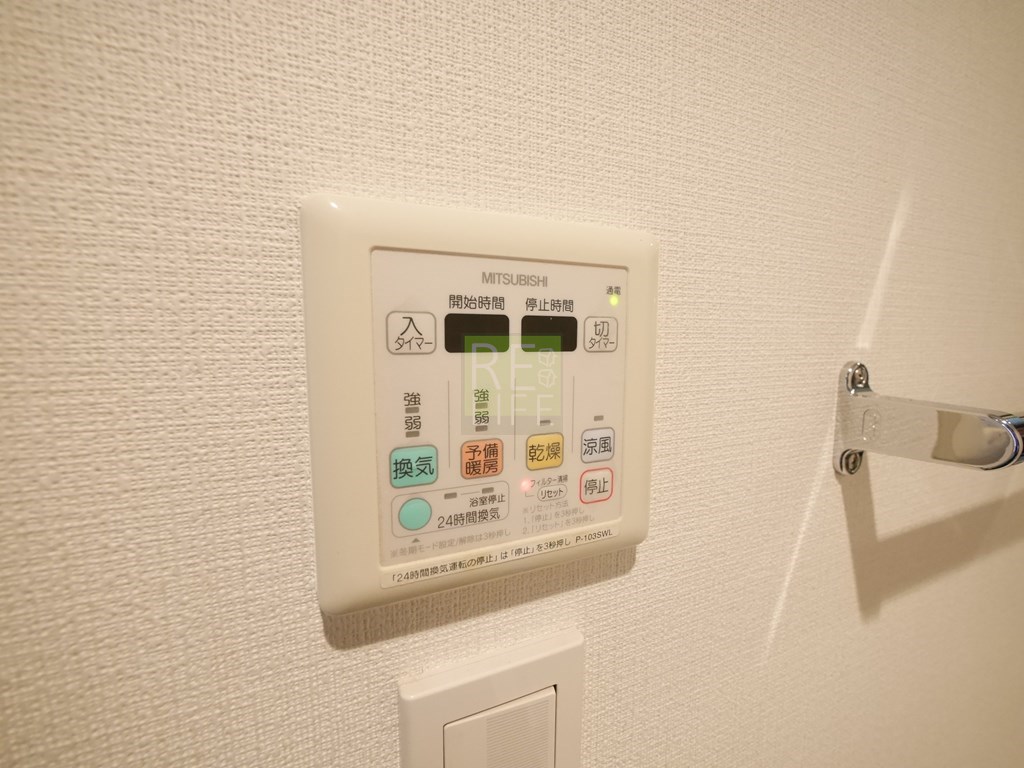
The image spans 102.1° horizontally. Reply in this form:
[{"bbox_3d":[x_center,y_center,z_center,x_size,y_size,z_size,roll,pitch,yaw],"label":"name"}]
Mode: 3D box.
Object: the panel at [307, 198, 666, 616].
[{"bbox_3d":[-0.004,0.006,0.143,0.116,0.120,0.019,-2,6,-22],"label":"panel"}]

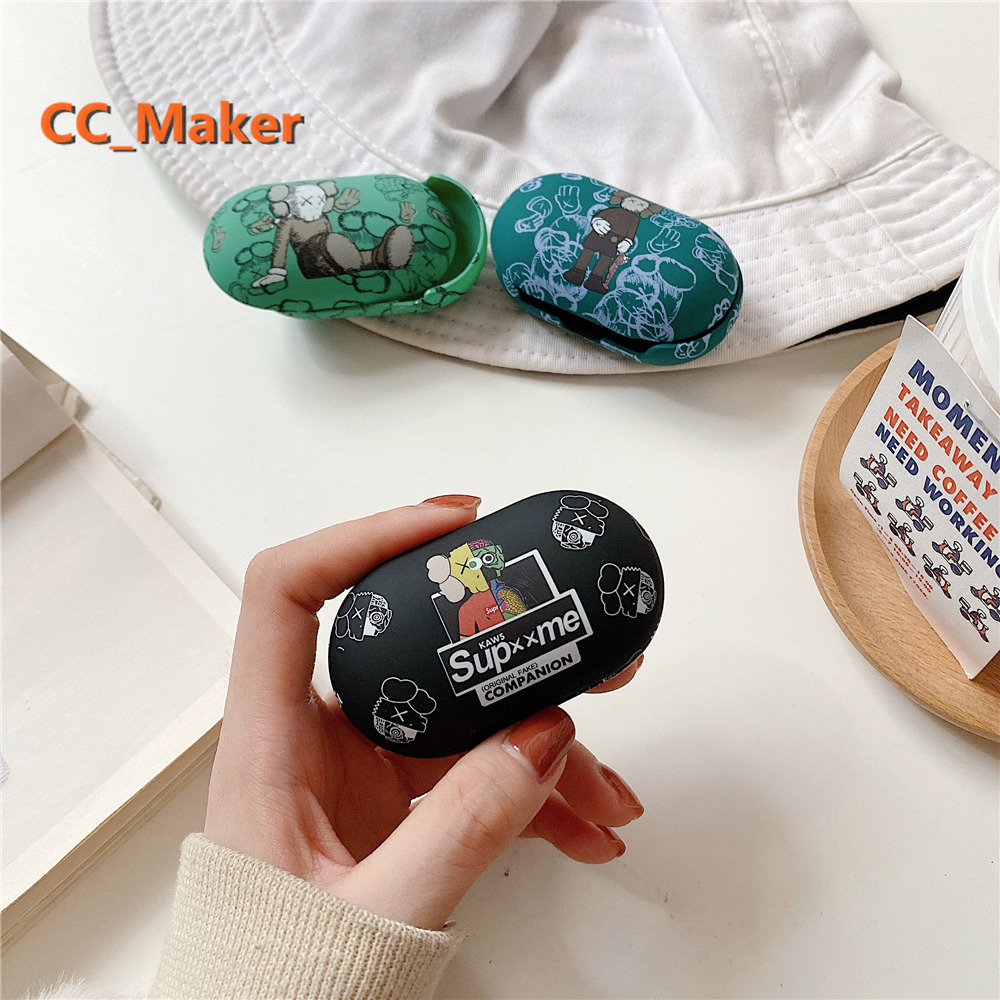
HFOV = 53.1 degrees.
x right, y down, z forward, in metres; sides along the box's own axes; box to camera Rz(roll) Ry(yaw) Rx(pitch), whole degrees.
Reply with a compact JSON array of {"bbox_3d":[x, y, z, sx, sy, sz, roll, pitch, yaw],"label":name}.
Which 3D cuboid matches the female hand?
[{"bbox_3d":[-0.015,0.052,0.231,0.104,0.098,0.095,0,66,0],"label":"female hand"}]

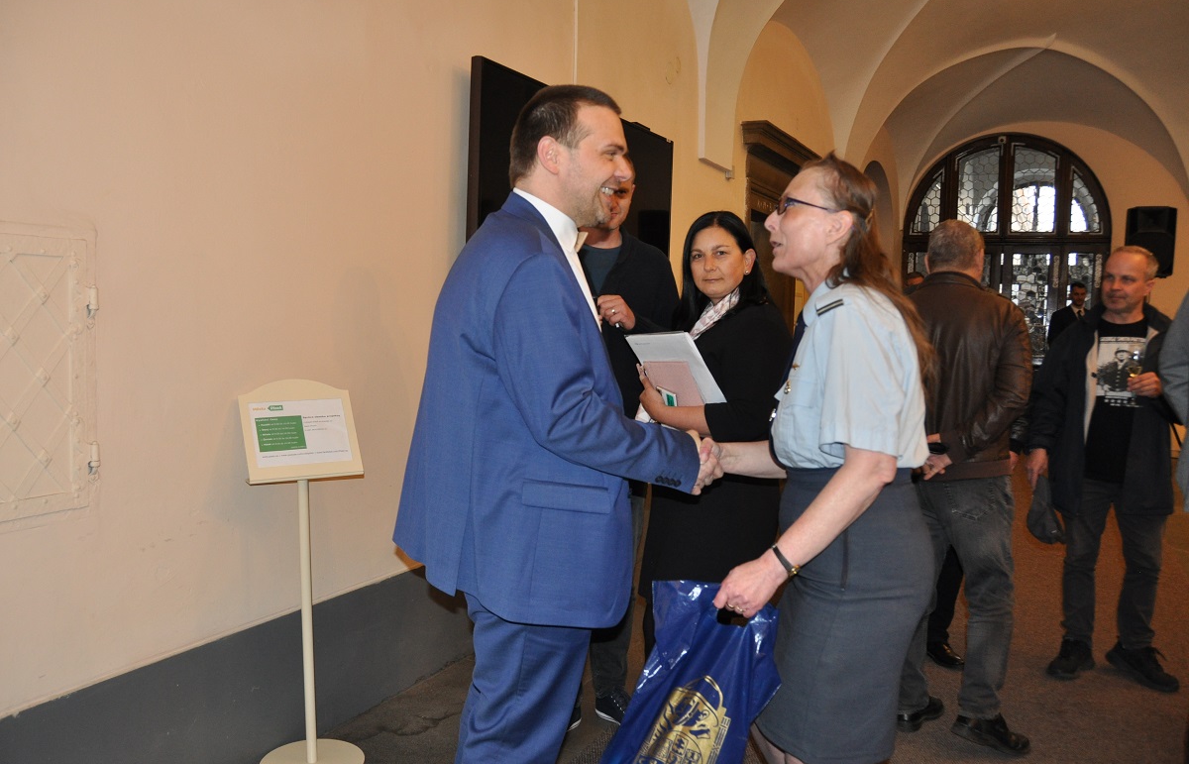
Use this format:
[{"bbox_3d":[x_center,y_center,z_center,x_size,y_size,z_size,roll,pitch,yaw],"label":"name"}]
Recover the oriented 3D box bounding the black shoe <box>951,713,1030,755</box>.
[{"bbox_3d":[1.340,1.161,3.330,0.285,0.110,0.105,4,5,42],"label":"black shoe"}]

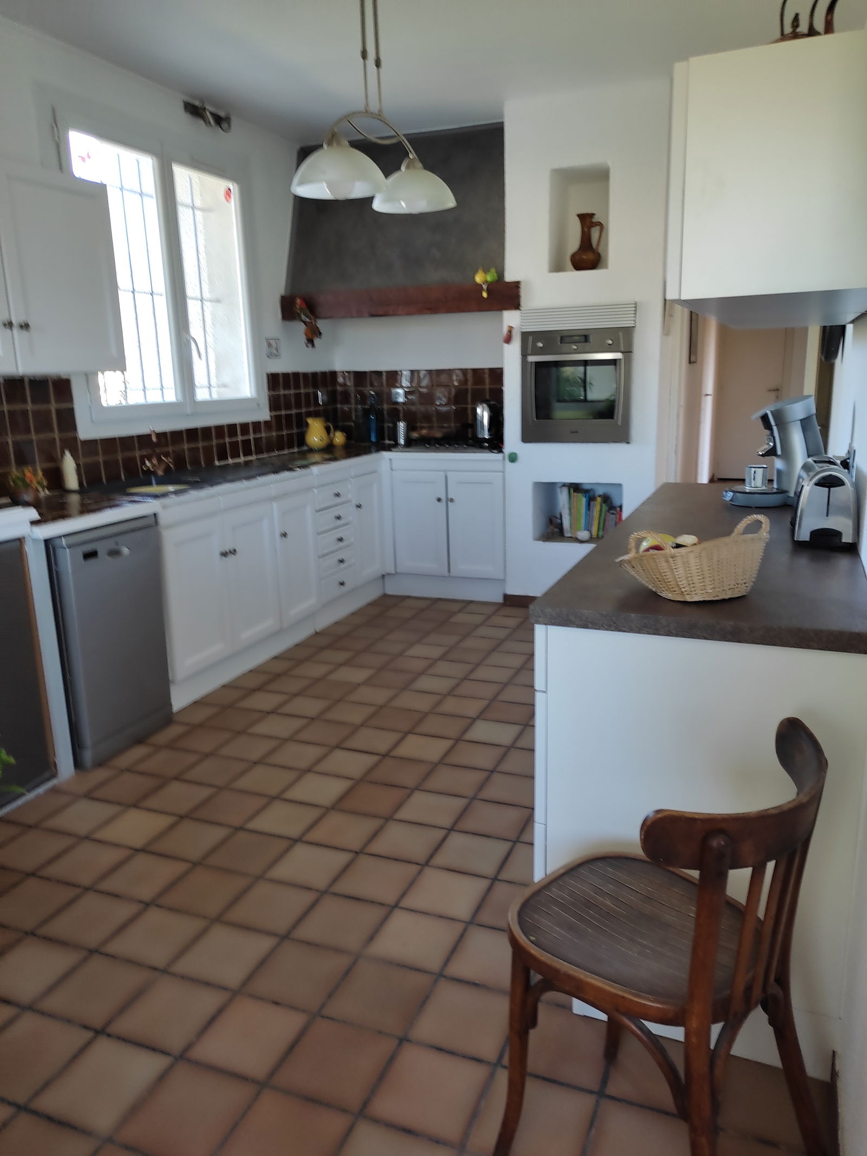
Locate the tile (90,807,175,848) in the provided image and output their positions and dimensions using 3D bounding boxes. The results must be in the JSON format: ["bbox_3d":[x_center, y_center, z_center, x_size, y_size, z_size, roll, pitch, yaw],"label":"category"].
[{"bbox_3d":[-0.941,0.789,2.632,0.193,0.012,0.193,4,14,22],"label":"tile"}]

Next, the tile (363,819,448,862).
[{"bbox_3d":[-0.083,0.793,2.506,0.193,0.012,0.193,4,14,22],"label":"tile"}]

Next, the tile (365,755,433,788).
[{"bbox_3d":[-0.120,0.697,2.986,0.193,0.015,0.191,4,15,19],"label":"tile"}]

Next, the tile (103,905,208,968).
[{"bbox_3d":[-0.697,0.905,2.105,0.193,0.012,0.193,4,14,22],"label":"tile"}]

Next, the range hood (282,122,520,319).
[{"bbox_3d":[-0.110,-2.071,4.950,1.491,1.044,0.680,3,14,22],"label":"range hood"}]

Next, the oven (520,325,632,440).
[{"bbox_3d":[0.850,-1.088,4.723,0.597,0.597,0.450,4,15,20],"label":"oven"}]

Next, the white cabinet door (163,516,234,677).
[{"bbox_3d":[-1.003,0.077,3.550,0.022,0.645,0.396,4,14,22],"label":"white cabinet door"}]

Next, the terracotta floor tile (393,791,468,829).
[{"bbox_3d":[-0.004,0.761,2.725,0.193,0.015,0.191,4,15,19],"label":"terracotta floor tile"}]

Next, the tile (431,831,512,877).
[{"bbox_3d":[0.108,0.780,2.354,0.189,0.012,0.189,3,14,22],"label":"tile"}]

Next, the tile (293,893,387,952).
[{"bbox_3d":[-0.234,0.886,2.137,0.198,0.015,0.198,4,14,22],"label":"tile"}]

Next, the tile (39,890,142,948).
[{"bbox_3d":[-0.892,0.893,2.181,0.193,0.012,0.193,4,14,22],"label":"tile"}]

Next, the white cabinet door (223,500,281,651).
[{"bbox_3d":[-0.852,-0.014,3.921,0.022,0.645,0.384,4,14,22],"label":"white cabinet door"}]

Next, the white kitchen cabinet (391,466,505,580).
[{"bbox_3d":[0.188,-0.380,5.292,0.721,0.649,0.560,3,14,22],"label":"white kitchen cabinet"}]

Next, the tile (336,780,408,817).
[{"bbox_3d":[-0.192,0.713,2.685,0.189,0.012,0.189,3,14,22],"label":"tile"}]

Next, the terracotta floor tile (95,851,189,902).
[{"bbox_3d":[-0.816,0.850,2.361,0.198,0.015,0.198,4,14,22],"label":"terracotta floor tile"}]

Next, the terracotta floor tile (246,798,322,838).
[{"bbox_3d":[-0.462,0.771,2.654,0.198,0.015,0.198,4,14,22],"label":"terracotta floor tile"}]

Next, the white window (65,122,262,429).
[{"bbox_3d":[-1.310,-1.459,4.223,0.100,1.360,1.380,5,16,23],"label":"white window"}]

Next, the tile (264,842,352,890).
[{"bbox_3d":[-0.341,0.801,2.322,0.189,0.012,0.189,3,14,22],"label":"tile"}]

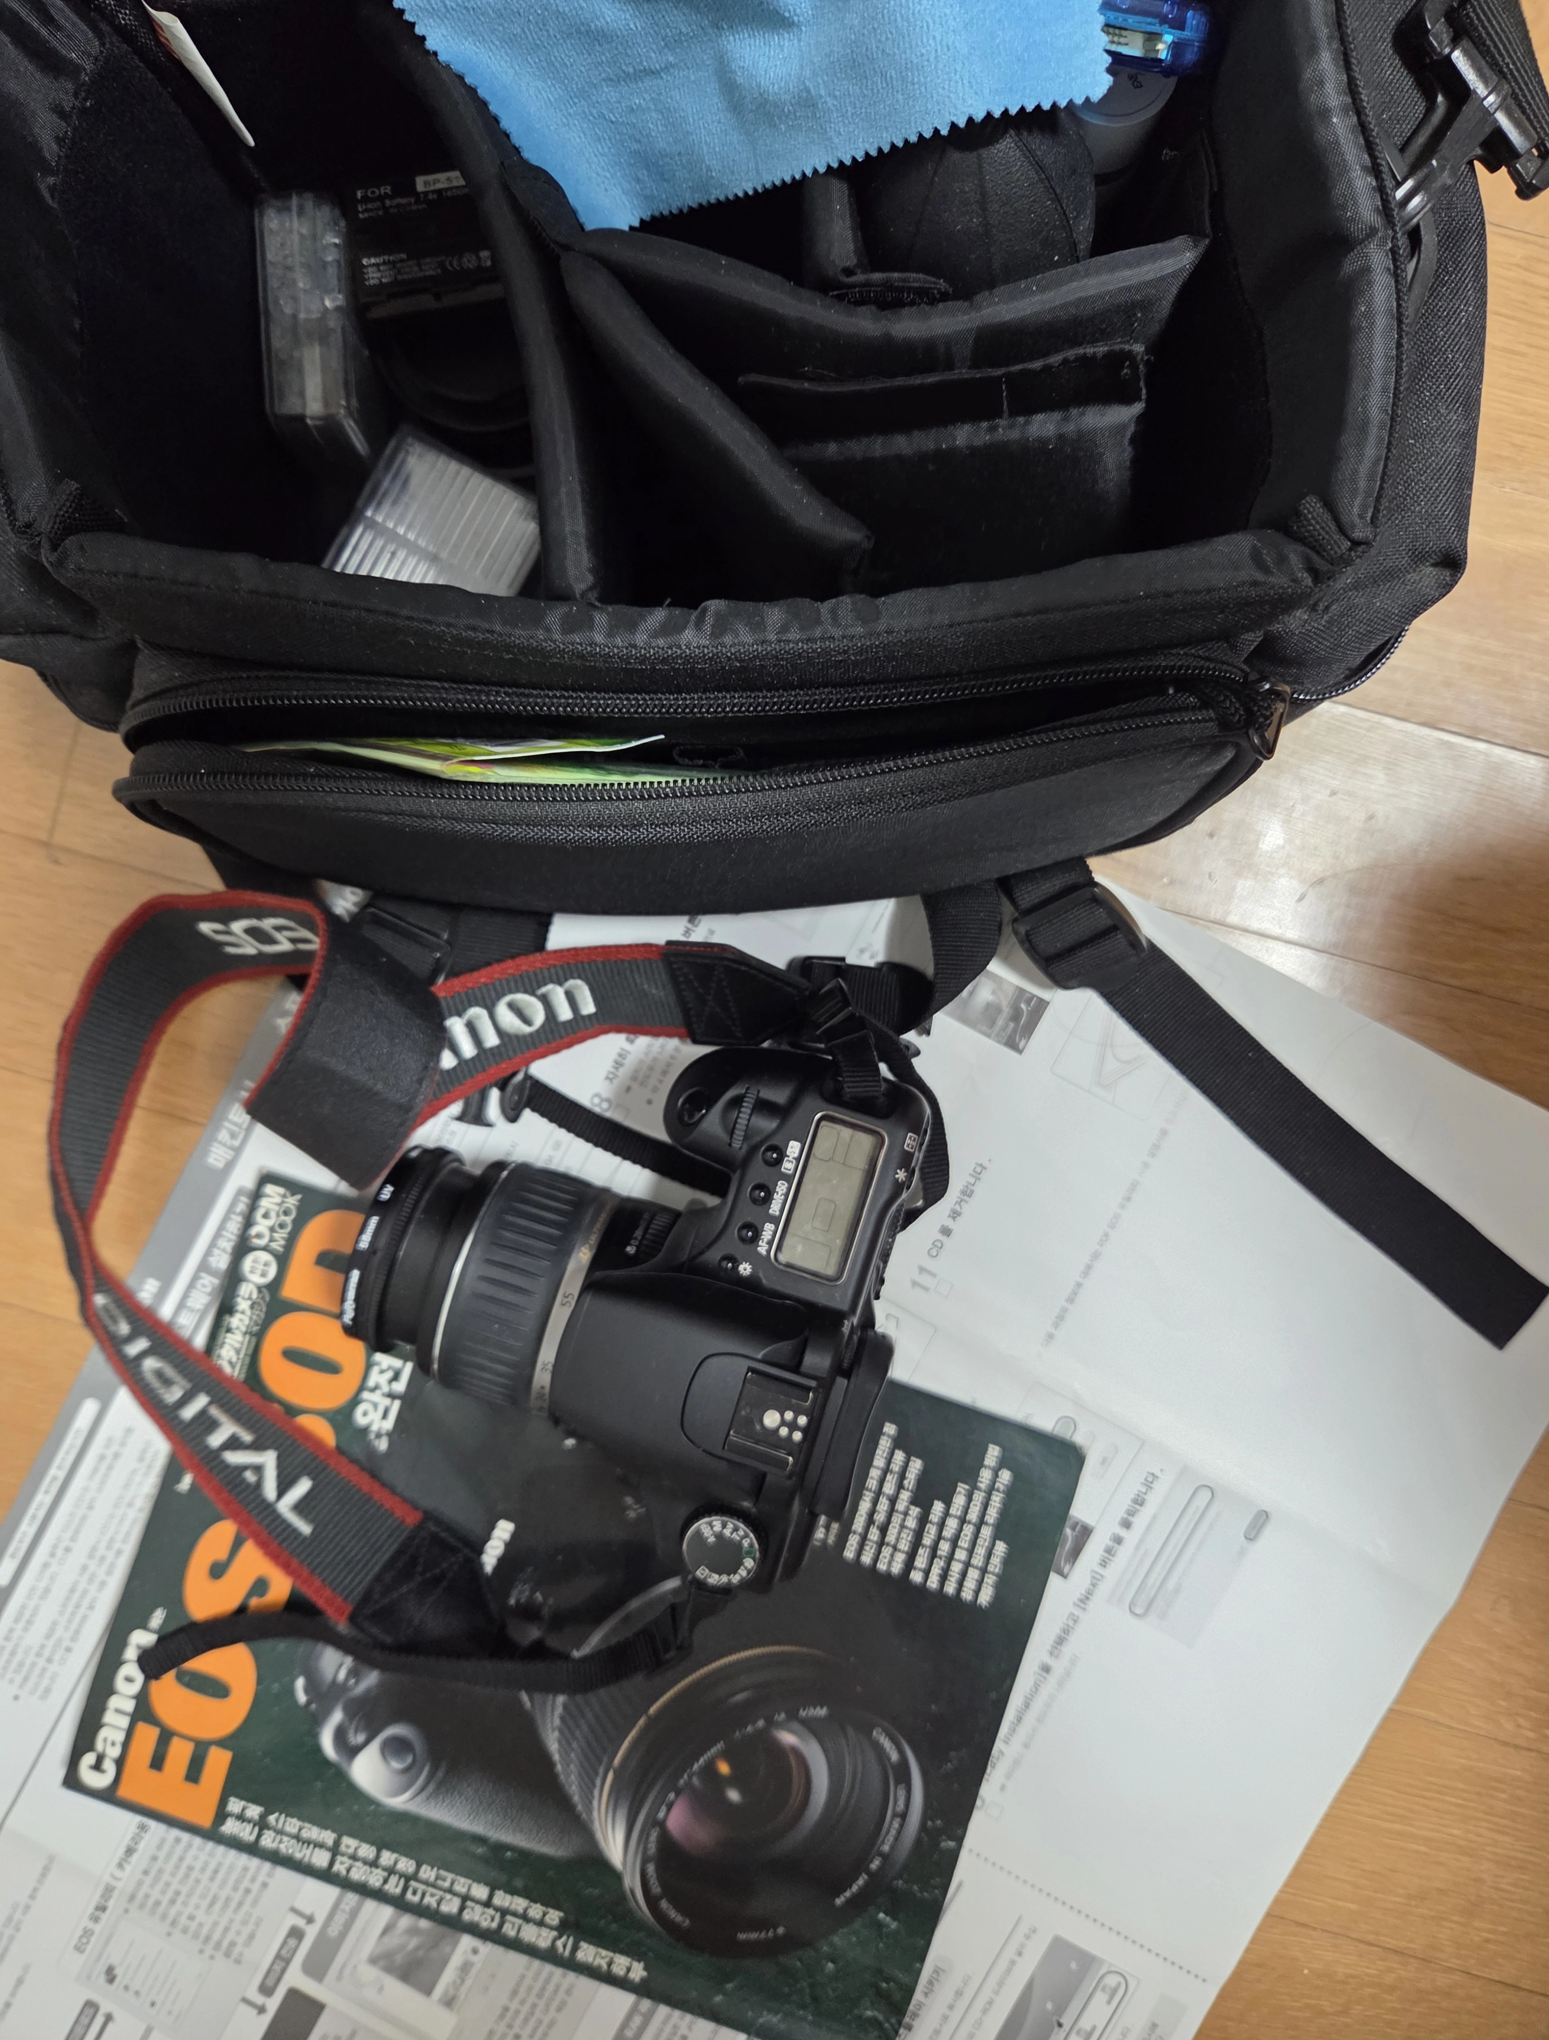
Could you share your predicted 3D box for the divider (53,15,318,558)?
[{"bbox_3d":[-0.127,-0.144,0.341,0.018,0.140,0.115,0,92,3],"label":"divider"}]

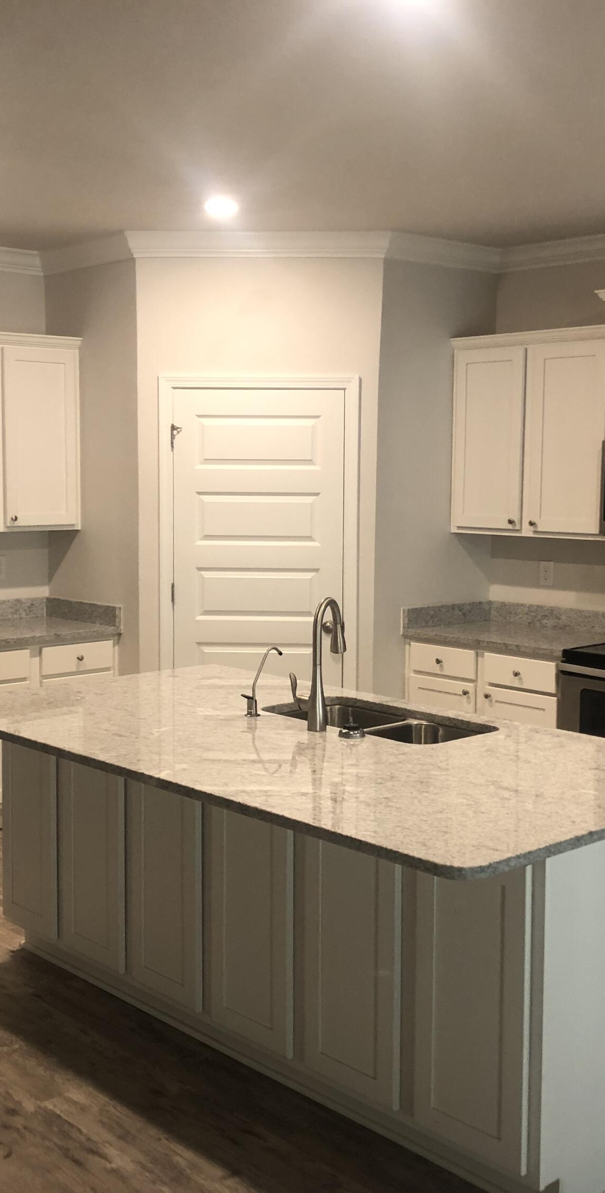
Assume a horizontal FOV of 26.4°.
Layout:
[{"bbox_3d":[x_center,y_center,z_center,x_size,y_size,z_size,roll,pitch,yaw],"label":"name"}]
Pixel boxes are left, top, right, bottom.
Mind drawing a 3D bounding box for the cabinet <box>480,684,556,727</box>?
[{"bbox_3d":[1.189,0.707,5.960,0.630,0.680,0.460,-5,8,-42],"label":"cabinet"}]

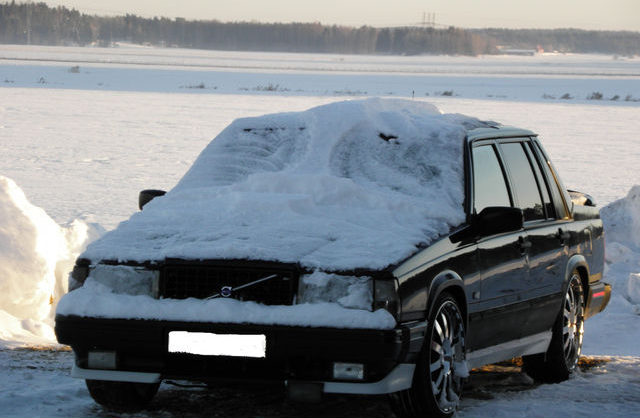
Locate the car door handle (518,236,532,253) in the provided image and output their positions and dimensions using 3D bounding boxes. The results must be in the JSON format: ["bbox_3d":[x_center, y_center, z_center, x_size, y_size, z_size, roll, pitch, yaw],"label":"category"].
[{"bbox_3d":[1.041,0.178,19.723,0.045,0.085,0.170,2,2,17],"label":"car door handle"}]

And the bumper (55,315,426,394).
[{"bbox_3d":[-0.395,0.664,18.128,1.730,0.310,0.460,2,2,17],"label":"bumper"}]

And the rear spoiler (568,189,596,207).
[{"bbox_3d":[0.903,-0.087,22.215,1.360,0.120,0.230,2,2,17],"label":"rear spoiler"}]

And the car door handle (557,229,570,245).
[{"bbox_3d":[1.284,0.150,20.500,0.045,0.085,0.170,2,2,17],"label":"car door handle"}]

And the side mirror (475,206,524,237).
[{"bbox_3d":[0.875,0.066,19.126,0.235,0.150,0.125,2,2,17],"label":"side mirror"}]

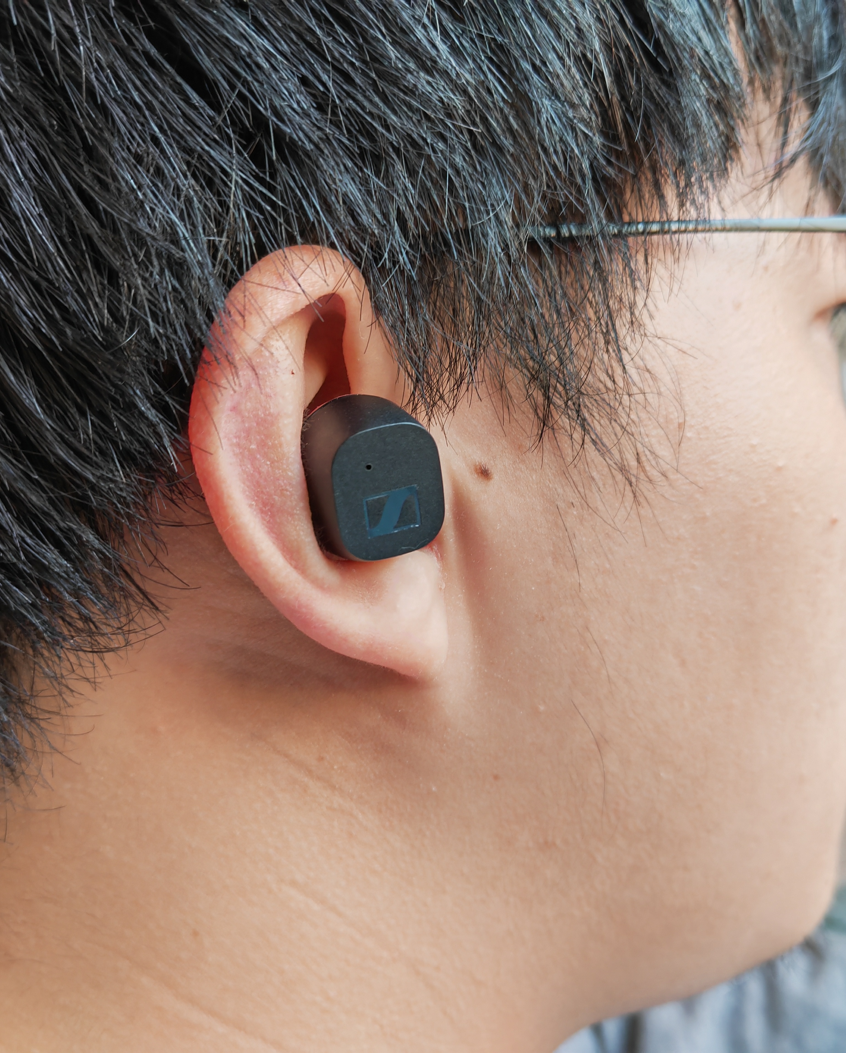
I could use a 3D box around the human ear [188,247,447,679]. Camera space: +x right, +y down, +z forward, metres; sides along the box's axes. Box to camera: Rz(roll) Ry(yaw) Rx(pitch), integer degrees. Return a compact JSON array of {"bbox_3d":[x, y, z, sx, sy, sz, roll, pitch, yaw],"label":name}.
[{"bbox_3d":[-0.014,-0.008,0.158,0.035,0.062,0.023,-16,7,-20],"label":"human ear"}]

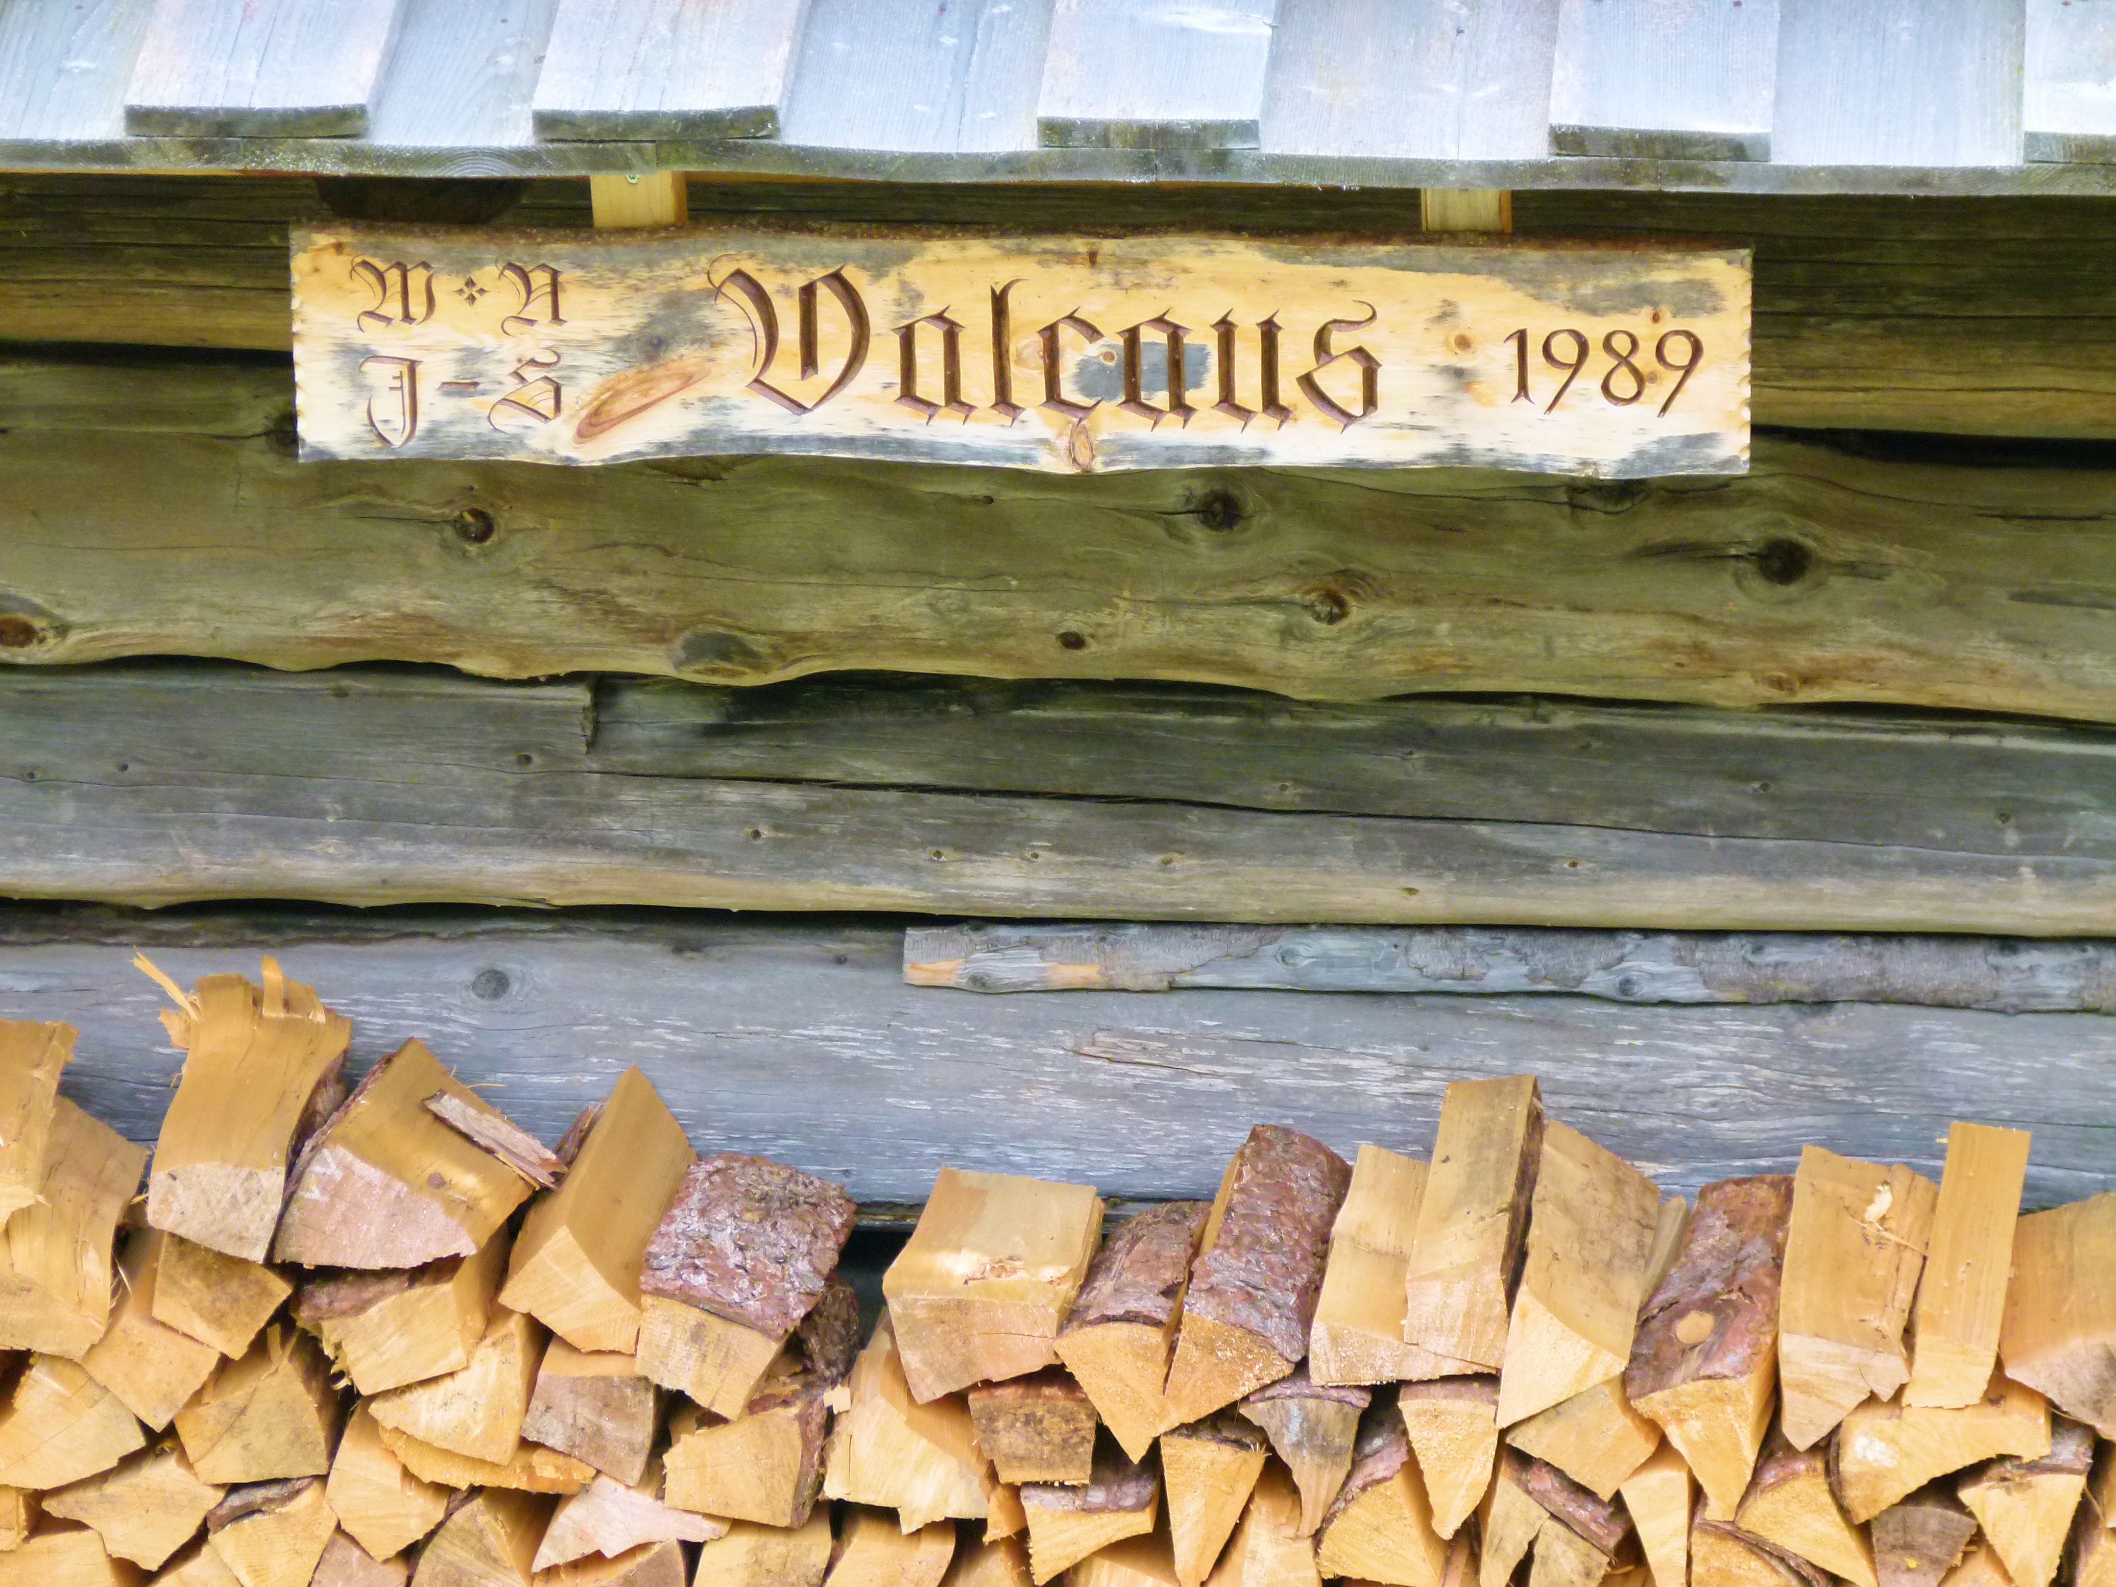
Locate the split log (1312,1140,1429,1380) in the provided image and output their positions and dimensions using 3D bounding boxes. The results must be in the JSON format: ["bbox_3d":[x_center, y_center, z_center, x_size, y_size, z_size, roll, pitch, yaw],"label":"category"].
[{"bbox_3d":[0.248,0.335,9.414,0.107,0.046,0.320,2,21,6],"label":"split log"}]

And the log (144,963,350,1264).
[{"bbox_3d":[-0.555,0.224,9.088,0.093,0.071,0.340,4,19,2],"label":"log"}]

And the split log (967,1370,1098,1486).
[{"bbox_3d":[-0.002,0.391,9.381,0.092,0.085,0.330,1,17,5],"label":"split log"}]

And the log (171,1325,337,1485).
[{"bbox_3d":[-0.537,0.369,9.143,0.104,0.098,0.340,-6,17,4],"label":"log"}]

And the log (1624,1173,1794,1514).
[{"bbox_3d":[0.451,0.375,9.062,0.094,0.112,0.340,3,21,8],"label":"log"}]

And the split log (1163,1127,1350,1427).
[{"bbox_3d":[0.138,0.340,9.074,0.087,0.094,0.340,14,21,3],"label":"split log"}]

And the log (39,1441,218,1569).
[{"bbox_3d":[-0.633,0.449,9.457,0.134,0.099,0.330,1,17,4],"label":"log"}]

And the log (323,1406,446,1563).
[{"bbox_3d":[-0.443,0.426,9.157,0.086,0.095,0.340,1,17,3],"label":"log"}]

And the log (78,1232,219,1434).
[{"bbox_3d":[-0.632,0.347,9.501,0.074,0.073,0.320,36,17,-10],"label":"log"}]

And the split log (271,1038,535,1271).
[{"bbox_3d":[-0.459,0.281,9.453,0.127,0.096,0.310,33,15,-1],"label":"split log"}]

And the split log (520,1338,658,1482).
[{"bbox_3d":[-0.304,0.376,9.126,0.093,0.082,0.340,2,18,4],"label":"split log"}]

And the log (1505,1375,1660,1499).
[{"bbox_3d":[0.377,0.373,9.068,0.093,0.074,0.340,31,20,-3],"label":"log"}]

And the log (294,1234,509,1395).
[{"bbox_3d":[-0.458,0.330,9.478,0.112,0.078,0.320,-11,17,8],"label":"log"}]

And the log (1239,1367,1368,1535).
[{"bbox_3d":[0.191,0.411,9.447,0.089,0.120,0.320,2,19,7],"label":"log"}]

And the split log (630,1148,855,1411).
[{"bbox_3d":[-0.231,0.350,9.389,0.110,0.075,0.330,18,16,1],"label":"split log"}]

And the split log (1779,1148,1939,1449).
[{"bbox_3d":[0.561,0.354,9.321,0.090,0.090,0.335,2,21,6],"label":"split log"}]

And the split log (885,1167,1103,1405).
[{"bbox_3d":[-0.042,0.341,9.369,0.122,0.092,0.330,2,14,5],"label":"split log"}]

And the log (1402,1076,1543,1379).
[{"bbox_3d":[0.284,0.293,9.044,0.074,0.075,0.340,2,19,6],"label":"log"}]

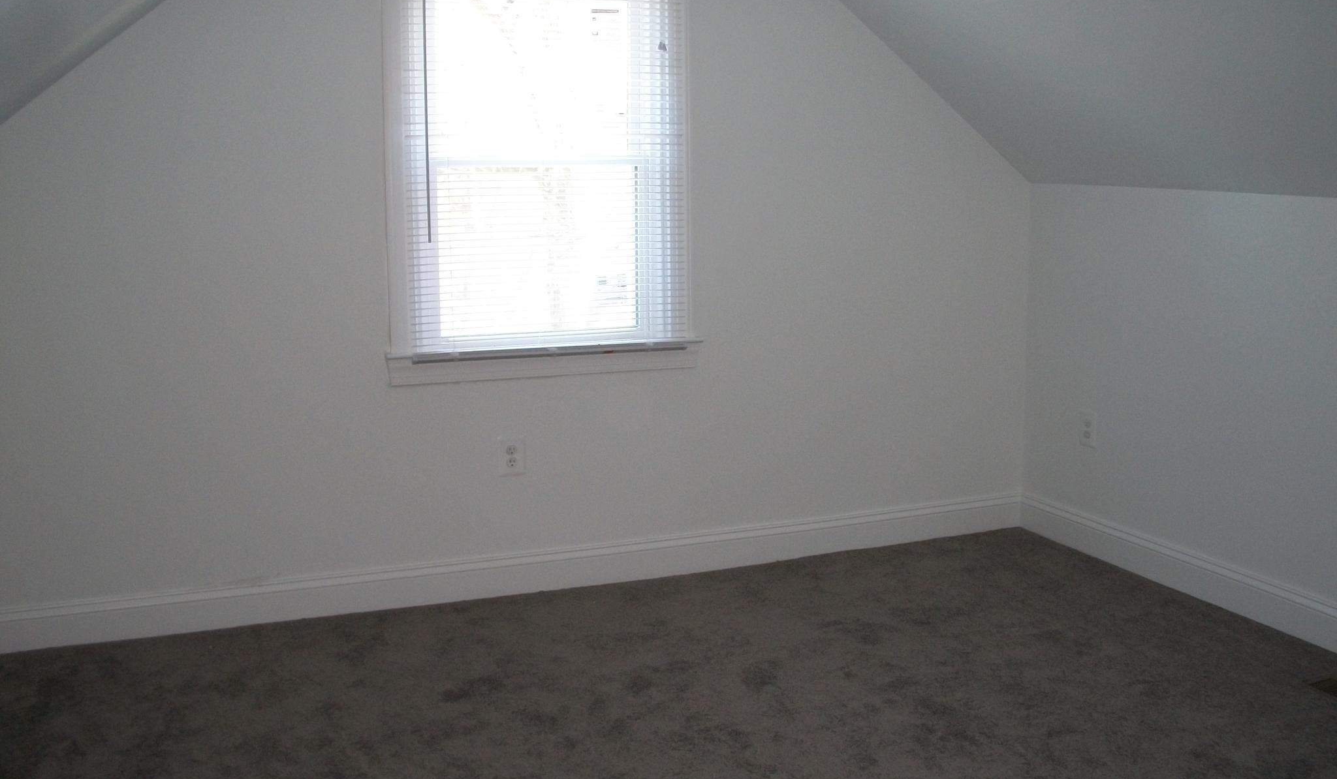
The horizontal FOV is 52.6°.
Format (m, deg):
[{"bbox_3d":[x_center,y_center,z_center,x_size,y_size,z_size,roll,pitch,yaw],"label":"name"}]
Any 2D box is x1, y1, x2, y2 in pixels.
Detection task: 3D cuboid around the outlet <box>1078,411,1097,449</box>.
[{"bbox_3d":[1.401,0.134,4.512,0.012,0.118,0.077,-4,10,-21],"label":"outlet"}]

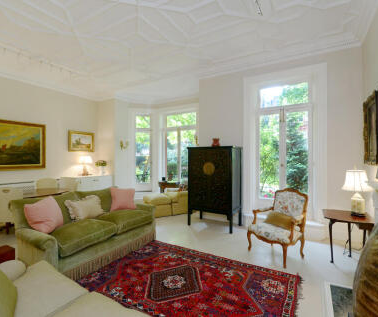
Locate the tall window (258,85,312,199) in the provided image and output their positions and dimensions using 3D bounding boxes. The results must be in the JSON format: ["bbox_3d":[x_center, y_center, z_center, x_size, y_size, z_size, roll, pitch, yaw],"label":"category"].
[{"bbox_3d":[1.852,-0.270,3.909,0.960,2.300,0.120,0,0,28],"label":"tall window"}]

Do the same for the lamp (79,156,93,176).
[{"bbox_3d":[-3.234,0.274,6.216,0.422,0.622,0.422,0,0,32],"label":"lamp"}]

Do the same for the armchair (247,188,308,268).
[{"bbox_3d":[1.353,0.985,3.056,0.636,0.990,0.666,0,0,-31],"label":"armchair"}]

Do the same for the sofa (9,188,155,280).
[{"bbox_3d":[-1.515,1.050,3.160,1.000,0.900,1.800,0,0,32],"label":"sofa"}]

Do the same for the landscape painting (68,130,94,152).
[{"bbox_3d":[-3.270,-0.495,6.040,0.060,0.610,0.790,0,0,33],"label":"landscape painting"}]

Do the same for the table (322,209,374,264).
[{"bbox_3d":[2.370,1.180,3.010,0.560,0.640,0.540,0,0,30],"label":"table"}]

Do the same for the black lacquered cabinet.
[{"bbox_3d":[0.568,0.623,4.388,0.995,1.714,0.533,0,0,32],"label":"black lacquered cabinet"}]

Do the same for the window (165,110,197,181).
[{"bbox_3d":[-0.260,-0.280,6.390,1.180,2.260,0.120,0,0,28],"label":"window"}]

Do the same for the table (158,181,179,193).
[{"bbox_3d":[-0.607,1.112,6.216,0.562,0.736,0.400,0,0,32],"label":"table"}]

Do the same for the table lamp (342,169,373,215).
[{"bbox_3d":[2.620,0.505,3.090,0.390,0.720,0.390,0,0,30],"label":"table lamp"}]

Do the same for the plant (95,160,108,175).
[{"bbox_3d":[-2.856,0.337,6.482,0.355,0.481,0.370,0,0,32],"label":"plant"}]

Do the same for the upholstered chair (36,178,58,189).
[{"bbox_3d":[-3.390,1.010,4.900,0.600,0.980,0.520,0,0,33],"label":"upholstered chair"}]

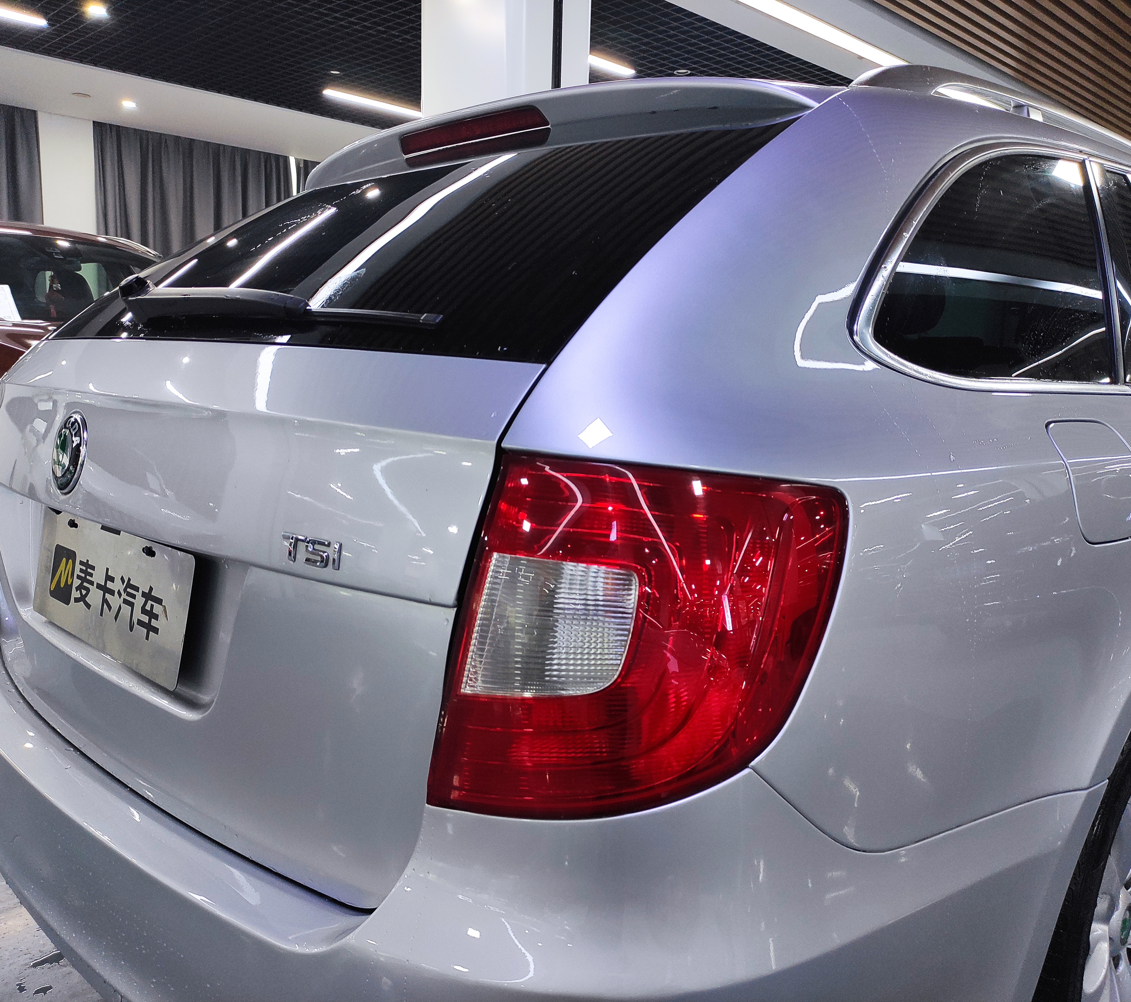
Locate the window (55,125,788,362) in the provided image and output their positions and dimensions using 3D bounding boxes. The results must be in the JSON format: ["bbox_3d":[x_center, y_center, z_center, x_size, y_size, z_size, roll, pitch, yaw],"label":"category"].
[{"bbox_3d":[-0.310,-0.327,1.259,1.220,0.073,0.563,9,41,44],"label":"window"}]

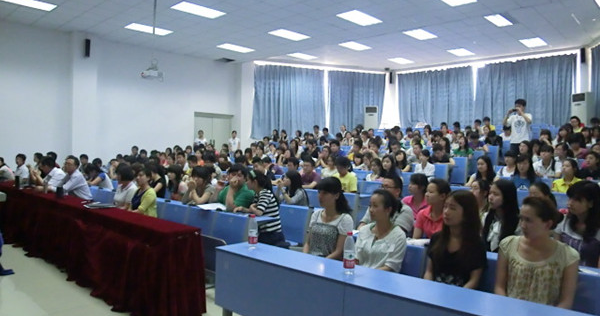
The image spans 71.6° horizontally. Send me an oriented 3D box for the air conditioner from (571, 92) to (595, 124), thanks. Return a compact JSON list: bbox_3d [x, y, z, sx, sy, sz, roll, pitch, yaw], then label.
[{"bbox_3d":[9.350,-1.242,13.778,0.380,1.780,0.540,0,2,-17],"label":"air conditioner"}]

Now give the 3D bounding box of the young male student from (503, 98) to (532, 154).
[{"bbox_3d":[4.584,-0.380,8.726,0.550,1.730,0.420,2,2,35],"label":"young male student"}]

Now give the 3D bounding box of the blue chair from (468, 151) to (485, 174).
[{"bbox_3d":[3.016,0.282,7.426,0.480,0.820,0.450,2,3,43],"label":"blue chair"}]

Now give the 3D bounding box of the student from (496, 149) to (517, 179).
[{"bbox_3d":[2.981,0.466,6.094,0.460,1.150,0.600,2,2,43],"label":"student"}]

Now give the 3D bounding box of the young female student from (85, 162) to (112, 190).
[{"bbox_3d":[-3.701,0.656,7.678,0.470,1.135,0.720,2,2,43],"label":"young female student"}]

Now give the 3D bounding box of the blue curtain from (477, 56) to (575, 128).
[{"bbox_3d":[8.127,-2.169,15.287,3.360,2.890,0.180,2,3,43],"label":"blue curtain"}]

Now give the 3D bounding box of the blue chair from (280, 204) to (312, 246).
[{"bbox_3d":[-0.140,0.944,4.671,0.530,0.780,0.450,2,2,43],"label":"blue chair"}]

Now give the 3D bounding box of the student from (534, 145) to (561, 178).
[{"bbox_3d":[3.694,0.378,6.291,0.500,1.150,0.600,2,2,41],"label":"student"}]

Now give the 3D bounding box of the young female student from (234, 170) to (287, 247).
[{"bbox_3d":[-0.426,0.710,4.053,0.650,1.190,0.450,0,2,-18],"label":"young female student"}]

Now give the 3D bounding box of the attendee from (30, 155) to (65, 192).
[{"bbox_3d":[-3.799,0.601,6.371,0.550,1.250,0.750,2,2,43],"label":"attendee"}]

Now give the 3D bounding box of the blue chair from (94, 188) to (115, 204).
[{"bbox_3d":[-3.032,0.841,6.289,0.500,0.780,0.500,2,2,43],"label":"blue chair"}]

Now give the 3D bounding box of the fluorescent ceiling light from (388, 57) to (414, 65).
[{"bbox_3d":[4.068,-3.872,16.623,0.570,0.080,1.180,2,2,43],"label":"fluorescent ceiling light"}]

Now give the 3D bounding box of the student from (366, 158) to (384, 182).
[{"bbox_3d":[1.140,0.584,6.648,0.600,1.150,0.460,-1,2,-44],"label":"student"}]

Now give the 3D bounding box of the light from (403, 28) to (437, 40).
[{"bbox_3d":[3.700,-3.793,12.731,0.600,0.080,1.200,2,3,43],"label":"light"}]

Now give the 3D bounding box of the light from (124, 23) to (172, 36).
[{"bbox_3d":[-4.142,-3.577,11.463,0.600,0.080,1.200,2,3,43],"label":"light"}]

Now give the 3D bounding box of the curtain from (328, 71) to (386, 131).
[{"bbox_3d":[2.450,-2.209,17.849,2.630,2.930,0.180,0,2,-17],"label":"curtain"}]

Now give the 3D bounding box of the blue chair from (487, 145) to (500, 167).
[{"bbox_3d":[4.117,0.168,9.075,0.500,0.860,0.500,2,2,43],"label":"blue chair"}]

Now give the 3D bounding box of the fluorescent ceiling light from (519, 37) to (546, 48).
[{"bbox_3d":[7.612,-3.755,13.561,0.570,0.080,1.180,2,2,43],"label":"fluorescent ceiling light"}]

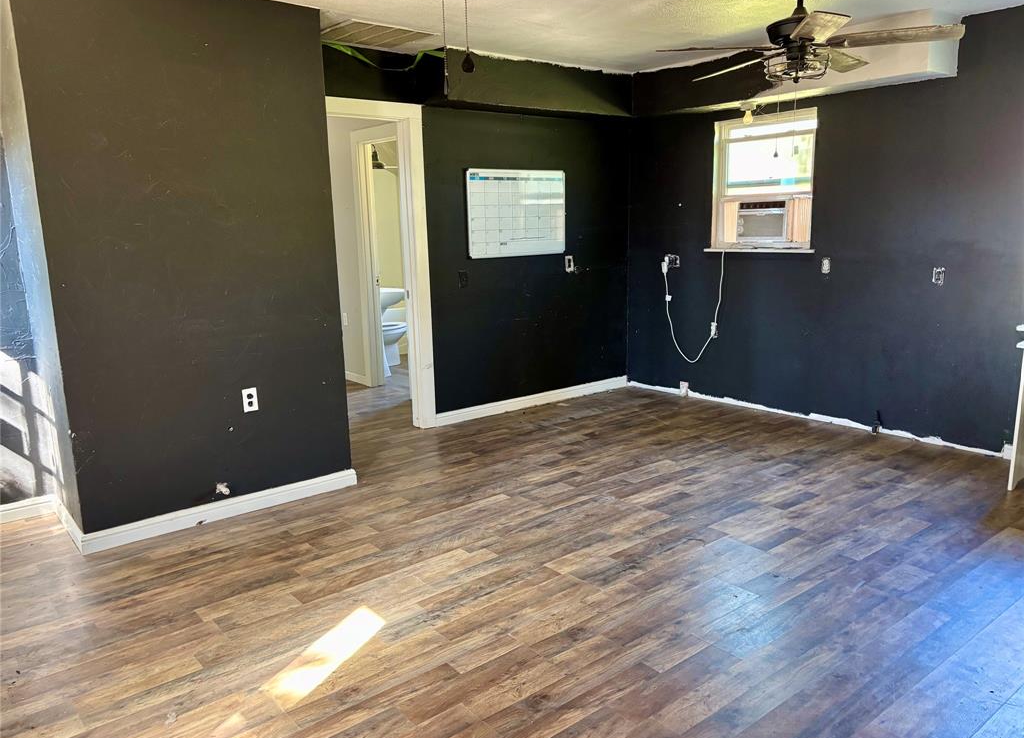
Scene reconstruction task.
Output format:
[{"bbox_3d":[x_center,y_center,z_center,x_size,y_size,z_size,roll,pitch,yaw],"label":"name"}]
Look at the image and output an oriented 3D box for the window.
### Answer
[{"bbox_3d":[1.750,-1.281,5.340,0.120,0.911,0.802,-10,14,-38],"label":"window"}]

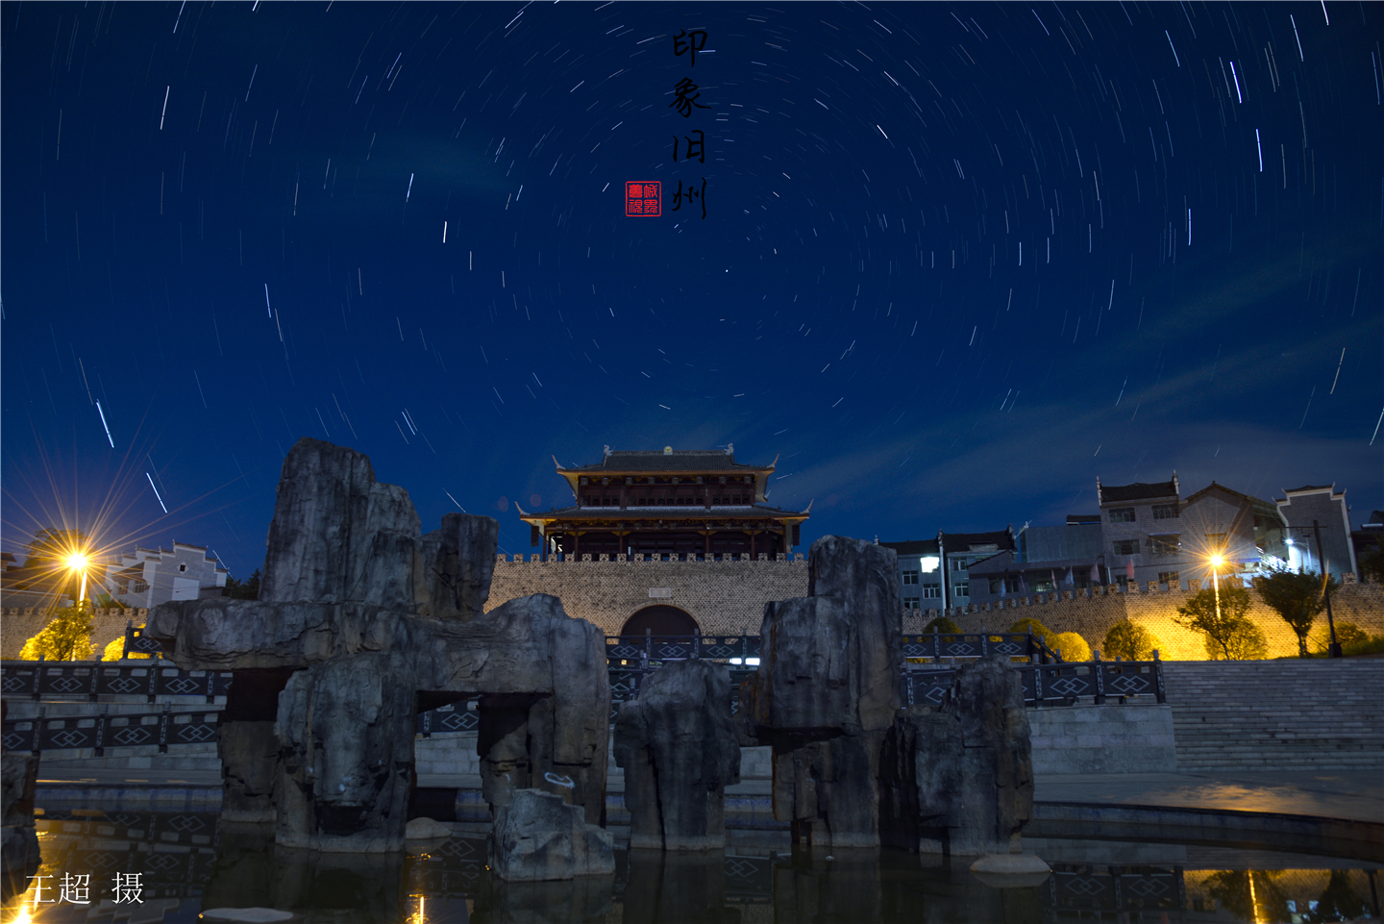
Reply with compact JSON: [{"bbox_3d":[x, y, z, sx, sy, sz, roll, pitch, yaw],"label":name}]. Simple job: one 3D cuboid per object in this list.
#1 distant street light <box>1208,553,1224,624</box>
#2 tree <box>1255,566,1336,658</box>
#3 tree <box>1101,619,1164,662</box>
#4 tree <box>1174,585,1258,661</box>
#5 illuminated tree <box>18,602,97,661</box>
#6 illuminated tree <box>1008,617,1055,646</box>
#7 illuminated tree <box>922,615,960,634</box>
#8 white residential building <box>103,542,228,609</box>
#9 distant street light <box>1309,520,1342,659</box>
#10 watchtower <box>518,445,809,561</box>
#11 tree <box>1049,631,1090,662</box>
[{"bbox_3d":[27.429,7.792,48.058,0.600,6.200,0.600,0,-14,0],"label":"distant street light"},{"bbox_3d":[25.882,6.432,39.623,3.300,4.200,3.200,0,-14,0],"label":"tree"},{"bbox_3d":[22.994,9.670,48.082,2.800,2.800,2.700,0,-14,0],"label":"tree"},{"bbox_3d":[24.432,7.723,42.905,3.500,3.900,3.400,0,-14,0],"label":"tree"},{"bbox_3d":[-33.141,9.149,48.184,3.800,3.700,3.600,0,-14,0],"label":"illuminated tree"},{"bbox_3d":[19.537,10.655,53.005,2.900,3.400,2.800,0,-14,0],"label":"illuminated tree"},{"bbox_3d":[14.920,11.061,54.977,2.900,3.600,2.800,0,-14,0],"label":"illuminated tree"},{"bbox_3d":[-41.655,10.416,72.691,6.000,8.000,8.000,-4,-15,15],"label":"white residential building"},{"bbox_3d":[24.653,5.004,35.871,0.700,5.600,0.600,0,-14,0],"label":"distant street light"},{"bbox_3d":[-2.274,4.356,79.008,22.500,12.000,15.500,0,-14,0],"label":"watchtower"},{"bbox_3d":[20.654,10.479,50.461,2.400,2.500,2.300,0,-14,0],"label":"tree"}]

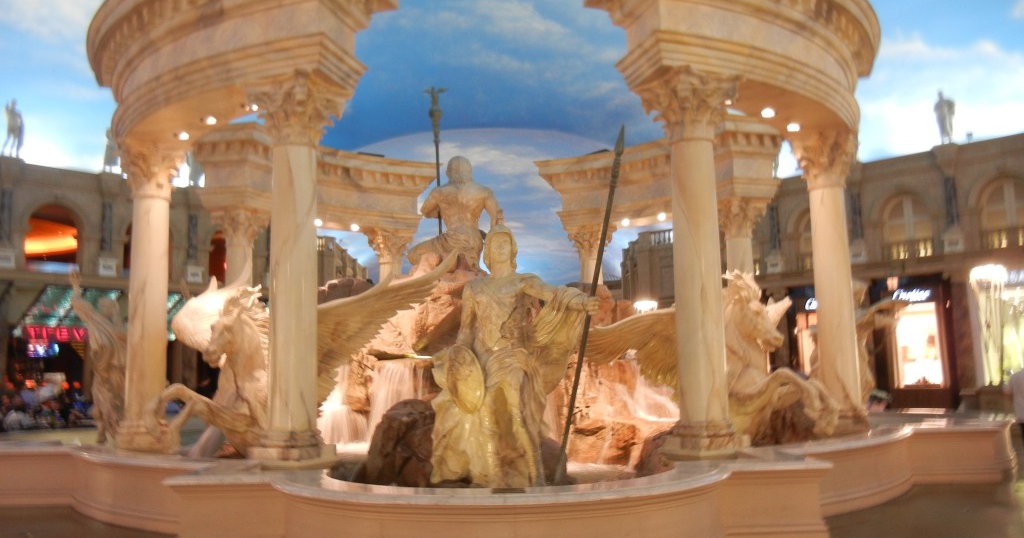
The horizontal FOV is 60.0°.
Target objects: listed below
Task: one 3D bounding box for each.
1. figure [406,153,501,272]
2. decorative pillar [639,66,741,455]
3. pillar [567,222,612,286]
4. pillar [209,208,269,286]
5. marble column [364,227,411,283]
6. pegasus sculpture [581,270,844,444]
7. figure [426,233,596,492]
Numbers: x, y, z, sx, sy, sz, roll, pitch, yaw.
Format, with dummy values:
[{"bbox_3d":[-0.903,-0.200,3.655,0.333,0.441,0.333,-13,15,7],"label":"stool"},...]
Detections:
[{"bbox_3d":[-0.996,-0.851,15.386,1.620,2.288,1.500,1,-8,-17],"label":"figure"},{"bbox_3d":[2.133,-0.118,10.213,0.825,4.275,0.825,2,-8,-26],"label":"decorative pillar"},{"bbox_3d":[1.875,1.145,20.024,0.825,4.275,0.825,-4,-8,23],"label":"pillar"},{"bbox_3d":[-5.304,0.932,17.196,0.825,4.275,0.825,-4,-8,23],"label":"pillar"},{"bbox_3d":[-2.731,1.224,19.893,0.825,4.275,0.825,2,-8,-26],"label":"marble column"},{"bbox_3d":[2.724,1.191,11.787,3.150,2.175,3.300,-8,-10,43],"label":"pegasus sculpture"},{"bbox_3d":[0.003,0.717,7.923,1.395,2.285,1.275,-1,-7,-2],"label":"figure"}]

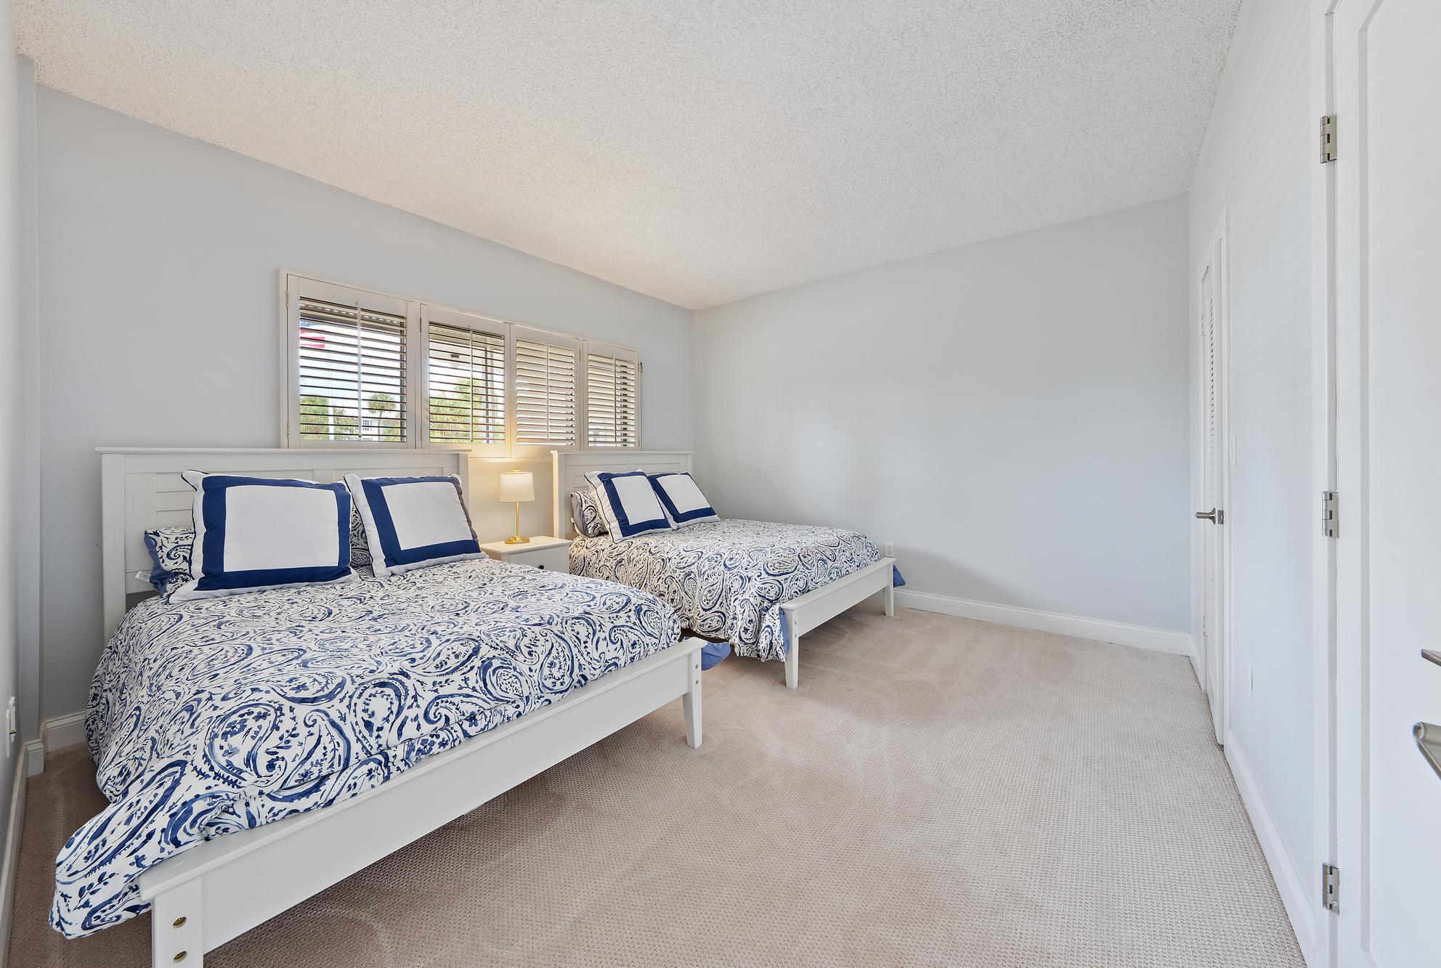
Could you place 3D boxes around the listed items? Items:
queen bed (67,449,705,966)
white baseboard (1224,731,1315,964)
[{"bbox_3d":[-1.351,0.455,2.021,2.087,1.285,1.540,0,1,39],"label":"queen bed"},{"bbox_3d":[1.622,1.008,1.455,0.016,0.130,1.040,0,1,39],"label":"white baseboard"}]

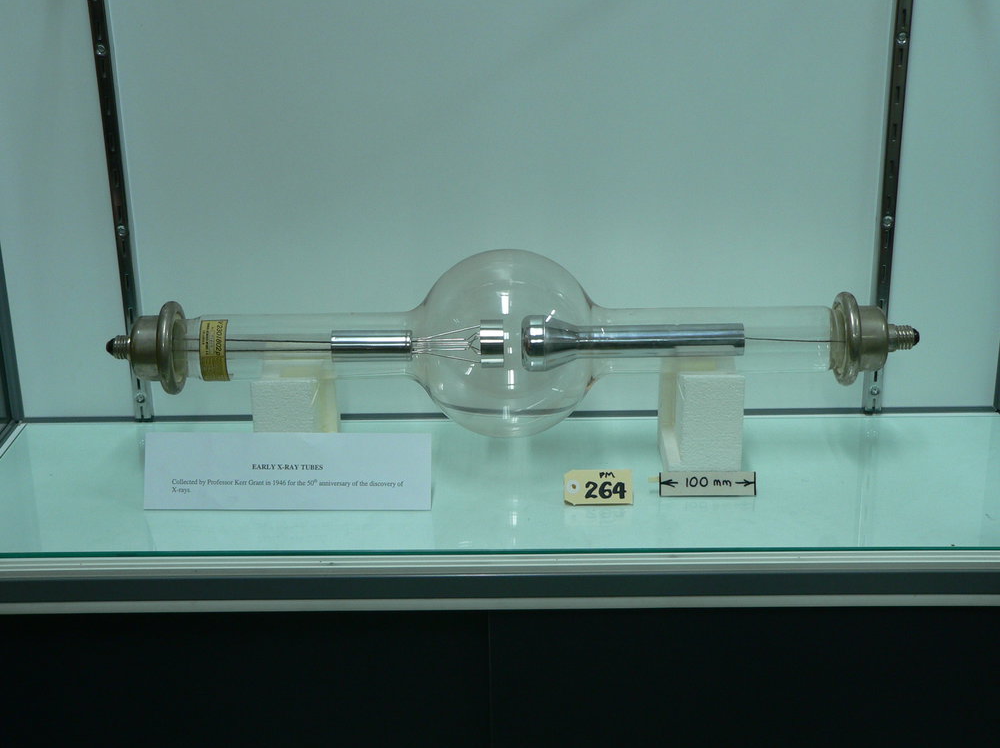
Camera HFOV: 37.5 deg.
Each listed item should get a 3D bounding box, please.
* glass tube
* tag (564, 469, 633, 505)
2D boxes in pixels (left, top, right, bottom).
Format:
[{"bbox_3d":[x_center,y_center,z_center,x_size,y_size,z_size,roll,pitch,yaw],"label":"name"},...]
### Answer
[{"bbox_3d":[0.011,-0.032,1.573,0.866,0.200,0.200,-1,20,1],"label":"glass tube"},{"bbox_3d":[0.103,0.119,1.539,0.071,0.035,0.003,-1,-8,1],"label":"tag"}]

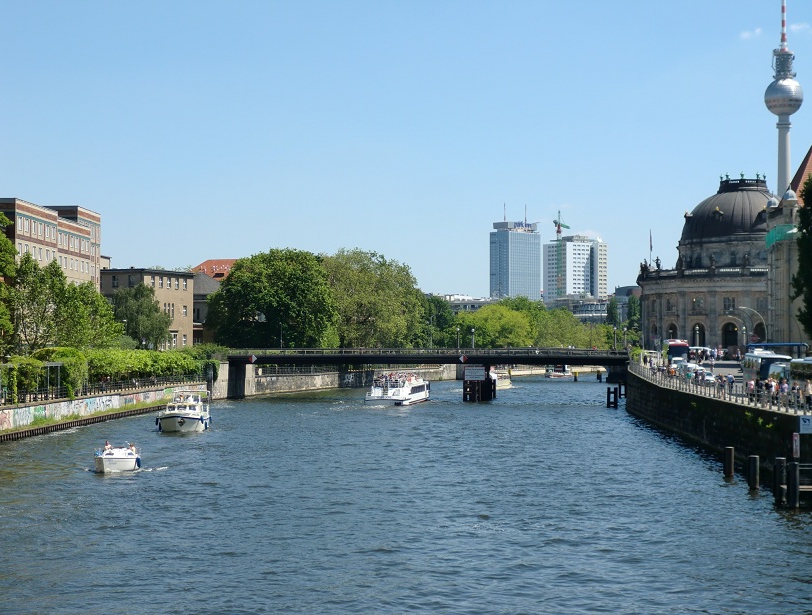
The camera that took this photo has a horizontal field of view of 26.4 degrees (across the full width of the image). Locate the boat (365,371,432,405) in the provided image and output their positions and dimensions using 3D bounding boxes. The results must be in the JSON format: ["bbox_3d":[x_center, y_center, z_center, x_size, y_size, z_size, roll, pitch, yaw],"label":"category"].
[{"bbox_3d":[-0.949,11.334,245.000,5.100,4.200,28.000,0,-1,8],"label":"boat"}]

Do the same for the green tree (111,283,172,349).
[{"bbox_3d":[-39.500,2.600,258.000,9.000,12.700,9.000,0,-1,0],"label":"green tree"}]

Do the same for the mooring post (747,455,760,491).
[{"bbox_3d":[19.380,9.190,96.300,0.600,1.870,0.600,0,-1,0],"label":"mooring post"}]

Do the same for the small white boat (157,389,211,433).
[{"bbox_3d":[-21.500,9.950,168.000,3.900,3.700,11.000,0,-1,2],"label":"small white boat"}]

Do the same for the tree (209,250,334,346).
[{"bbox_3d":[-23.722,-0.106,305.000,22.500,20.600,21.000,0,-1,0],"label":"tree"}]

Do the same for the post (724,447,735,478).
[{"bbox_3d":[18.719,8.952,100.000,0.560,1.820,0.560,0,-1,0],"label":"post"}]

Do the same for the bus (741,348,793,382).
[{"bbox_3d":[30.600,5.400,145.500,2.550,3.500,12.000,0,-1,5],"label":"bus"}]

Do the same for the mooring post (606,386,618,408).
[{"bbox_3d":[26.296,11.513,220.000,1.300,2.650,0.600,0,-1,0],"label":"mooring post"}]

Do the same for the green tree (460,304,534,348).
[{"bbox_3d":[24.604,6.857,465.000,18.500,15.300,17.500,0,-1,0],"label":"green tree"}]

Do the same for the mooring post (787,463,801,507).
[{"bbox_3d":[19.060,8.740,85.000,0.550,2.200,0.550,0,-1,0],"label":"mooring post"}]

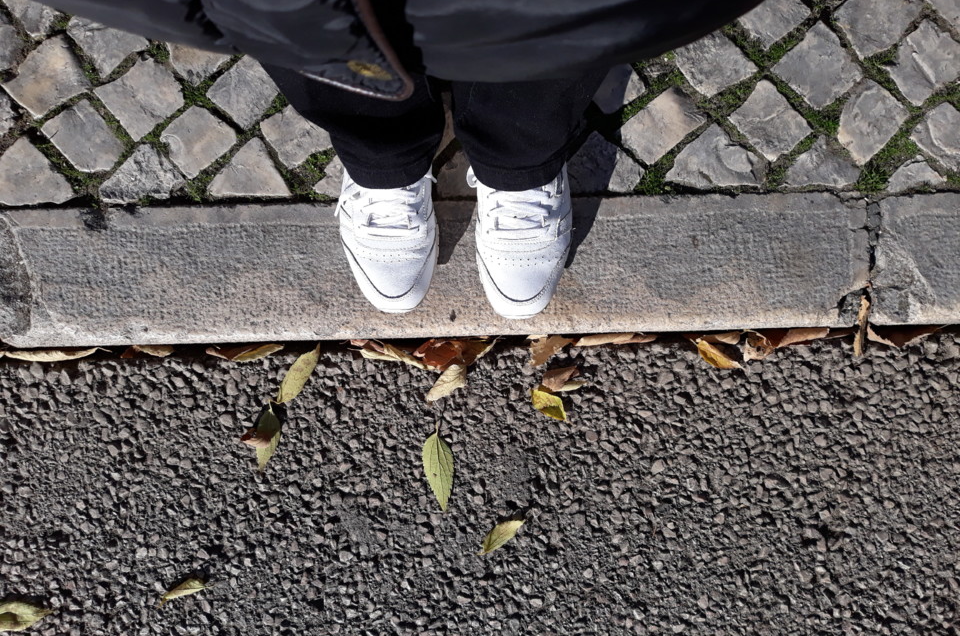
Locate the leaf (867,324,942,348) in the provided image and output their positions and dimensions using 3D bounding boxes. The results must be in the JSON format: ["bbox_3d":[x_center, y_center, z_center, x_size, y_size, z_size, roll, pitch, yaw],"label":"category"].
[{"bbox_3d":[0.539,0.024,0.951,0.098,0.035,0.030,-1,87,-1],"label":"leaf"}]

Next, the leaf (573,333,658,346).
[{"bbox_3d":[0.170,0.027,0.942,0.104,0.025,0.022,-1,87,-1],"label":"leaf"}]

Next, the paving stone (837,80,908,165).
[{"bbox_3d":[0.463,-0.235,0.932,0.065,0.065,0.087,43,87,1],"label":"paving stone"}]

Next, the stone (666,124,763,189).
[{"bbox_3d":[0.298,-0.203,0.989,0.125,0.060,0.085,-1,81,-2],"label":"stone"}]

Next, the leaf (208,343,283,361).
[{"bbox_3d":[-0.294,0.043,0.935,0.094,0.025,0.027,-1,87,-1],"label":"leaf"}]

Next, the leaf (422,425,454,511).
[{"bbox_3d":[-0.051,0.191,0.956,0.040,0.010,0.107,-8,82,-3],"label":"leaf"}]

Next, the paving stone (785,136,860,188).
[{"bbox_3d":[0.446,-0.203,1.008,0.107,0.062,0.069,-1,86,-2],"label":"paving stone"}]

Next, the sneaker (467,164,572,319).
[{"bbox_3d":[0.051,-0.145,0.832,0.107,0.105,0.285,1,87,-1],"label":"sneaker"}]

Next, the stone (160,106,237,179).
[{"bbox_3d":[-0.357,-0.221,0.975,0.078,0.060,0.072,-42,85,-7],"label":"stone"}]

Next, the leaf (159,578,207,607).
[{"bbox_3d":[-0.368,0.335,0.923,0.058,0.016,0.019,-24,83,-5],"label":"leaf"}]

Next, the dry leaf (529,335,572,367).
[{"bbox_3d":[0.098,0.043,1.026,0.061,0.016,0.043,-4,86,-3],"label":"dry leaf"}]

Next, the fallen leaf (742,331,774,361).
[{"bbox_3d":[0.338,0.033,0.908,0.037,0.020,0.038,-4,86,-2],"label":"fallen leaf"}]

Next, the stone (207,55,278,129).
[{"bbox_3d":[-0.297,-0.287,0.984,0.068,0.062,0.078,41,85,1],"label":"stone"}]

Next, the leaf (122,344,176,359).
[{"bbox_3d":[-0.395,0.038,0.892,0.065,0.018,0.019,-1,86,-1],"label":"leaf"}]

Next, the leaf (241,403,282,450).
[{"bbox_3d":[-0.255,0.133,0.894,0.034,0.018,0.055,34,86,1],"label":"leaf"}]

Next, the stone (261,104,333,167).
[{"bbox_3d":[-0.202,-0.203,0.855,0.060,0.050,0.064,-31,87,-3],"label":"stone"}]

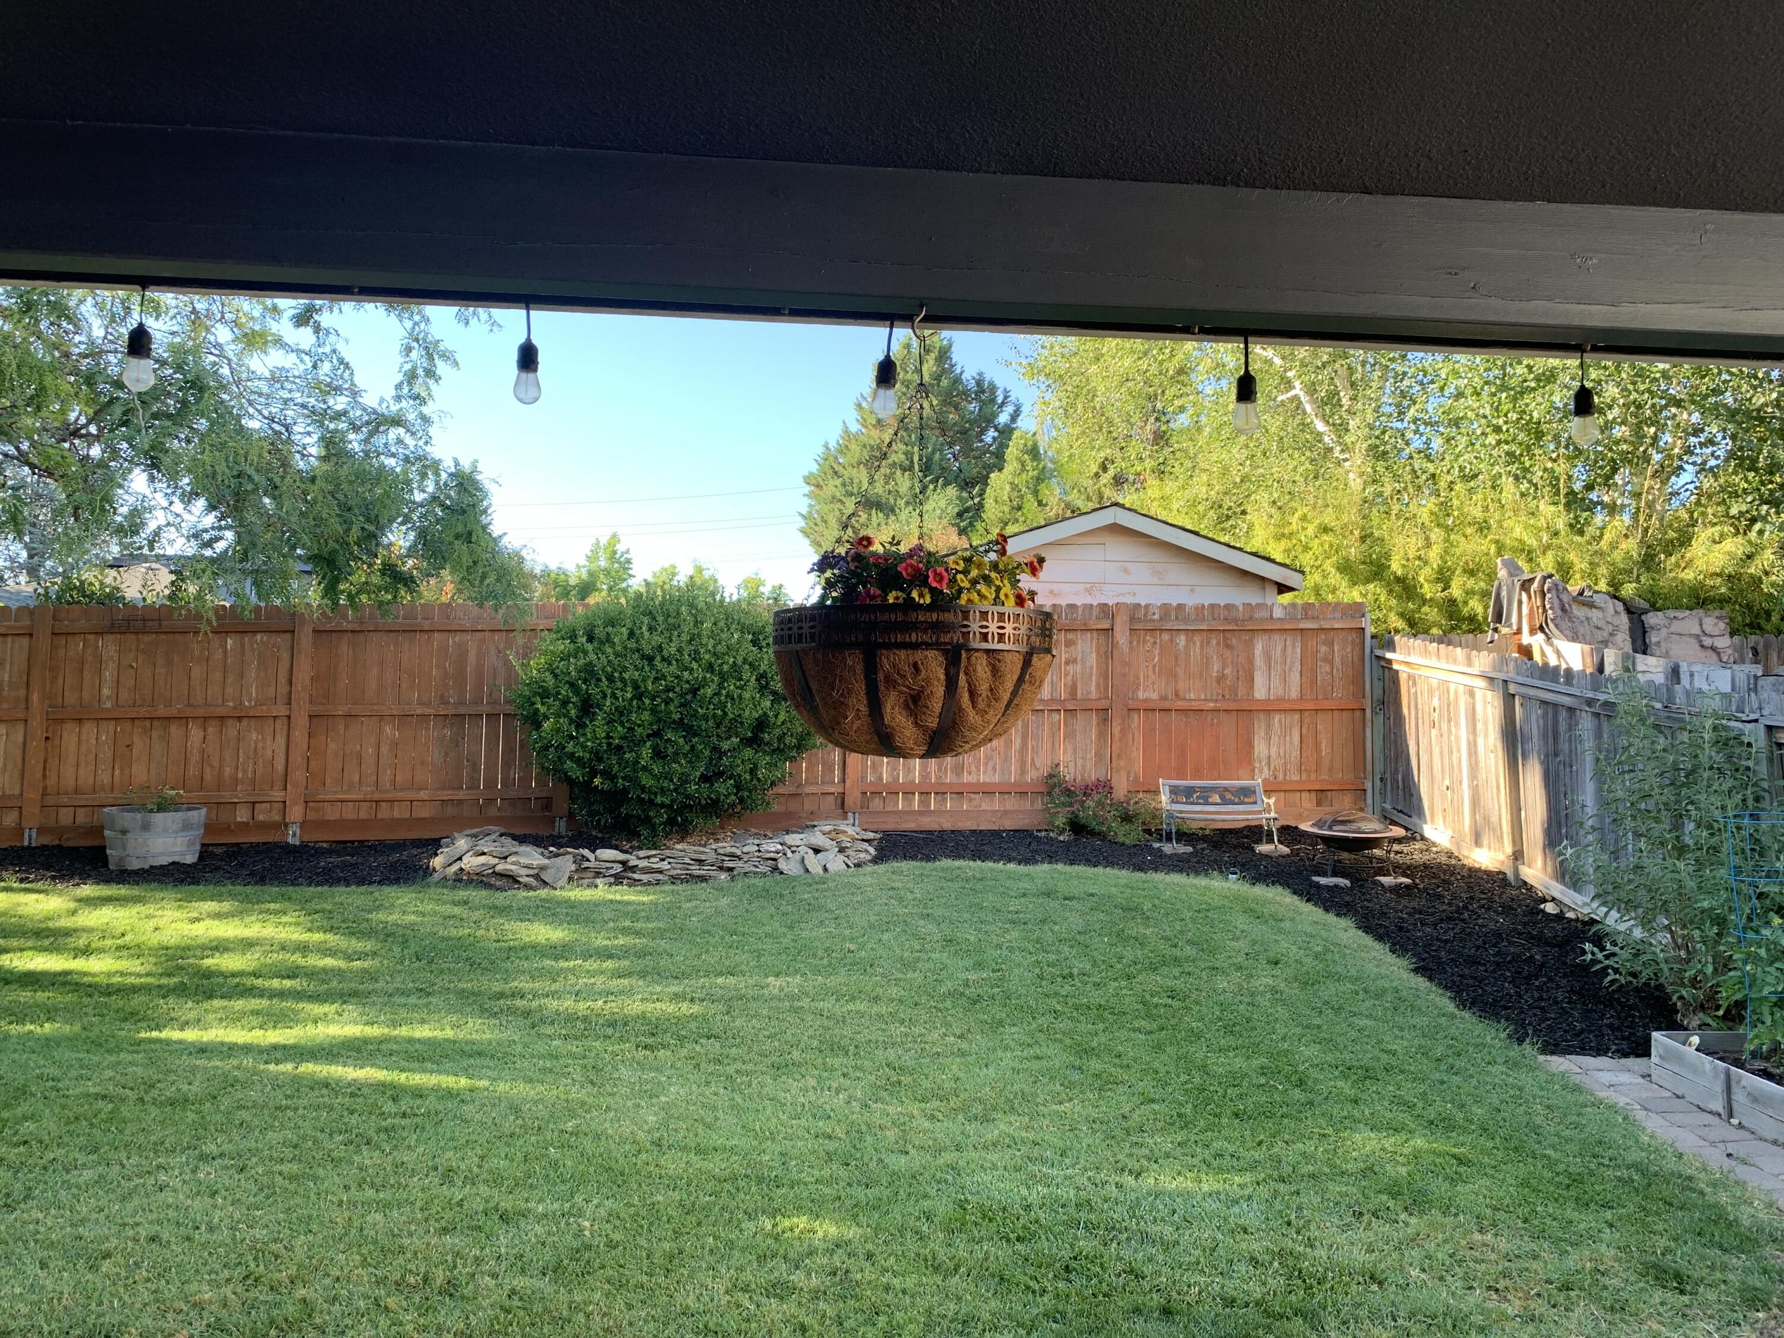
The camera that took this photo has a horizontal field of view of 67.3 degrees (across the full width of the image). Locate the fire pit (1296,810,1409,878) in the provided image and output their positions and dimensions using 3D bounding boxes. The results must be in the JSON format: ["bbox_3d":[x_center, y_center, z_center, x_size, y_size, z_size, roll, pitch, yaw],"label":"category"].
[{"bbox_3d":[3.317,1.250,9.650,0.750,0.460,0.750,1,-2,-5],"label":"fire pit"}]

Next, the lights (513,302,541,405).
[{"bbox_3d":[-0.610,-0.527,2.240,0.045,0.174,0.045,1,-2,-5],"label":"lights"}]

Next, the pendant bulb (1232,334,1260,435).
[{"bbox_3d":[0.619,-0.496,2.340,0.045,0.178,0.045,1,-2,-5],"label":"pendant bulb"}]

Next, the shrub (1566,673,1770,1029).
[{"bbox_3d":[3.544,0.822,6.100,0.930,1.580,0.920,1,-2,-5],"label":"shrub"}]

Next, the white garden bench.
[{"bbox_3d":[2.543,1.130,10.450,0.830,0.510,0.360,1,-2,-2],"label":"white garden bench"}]

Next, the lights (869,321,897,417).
[{"bbox_3d":[-0.014,-0.512,2.290,0.046,0.172,0.046,1,-2,-5],"label":"lights"}]

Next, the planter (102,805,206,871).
[{"bbox_3d":[-5.475,1.263,9.950,0.680,0.430,0.680,1,-2,-5],"label":"planter"}]

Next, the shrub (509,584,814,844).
[{"bbox_3d":[-1.769,0.341,10.400,2.300,2.020,2.050,1,-2,-5],"label":"shrub"}]

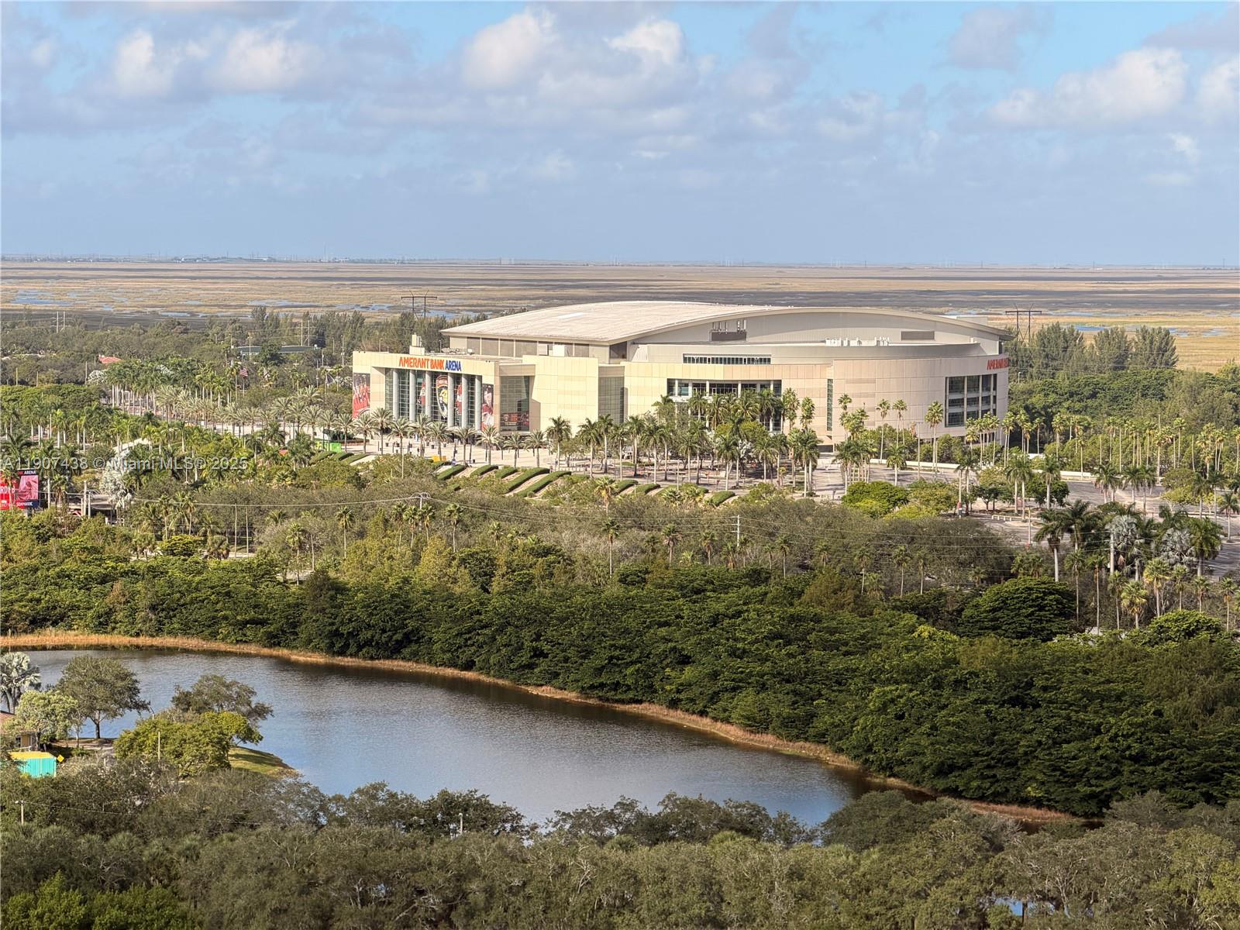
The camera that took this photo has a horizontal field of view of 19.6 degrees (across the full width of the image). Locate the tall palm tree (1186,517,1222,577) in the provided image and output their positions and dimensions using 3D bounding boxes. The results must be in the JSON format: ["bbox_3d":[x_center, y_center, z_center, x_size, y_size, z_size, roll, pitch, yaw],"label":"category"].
[{"bbox_3d":[110.400,15.840,676.970,6.770,12.080,6.770,0,3,0],"label":"tall palm tree"}]

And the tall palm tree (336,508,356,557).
[{"bbox_3d":[-53.520,13.710,699.310,3.970,10.590,3.970,0,3,0],"label":"tall palm tree"}]

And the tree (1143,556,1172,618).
[{"bbox_3d":[91.150,21.680,606.640,4.620,12.310,4.620,0,3,0],"label":"tree"}]

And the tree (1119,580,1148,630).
[{"bbox_3d":[84.490,23.040,589.500,4.620,8.290,4.620,0,3,0],"label":"tree"}]

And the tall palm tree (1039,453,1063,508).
[{"bbox_3d":[104.300,3.980,866.670,5.860,13.360,5.860,0,3,0],"label":"tall palm tree"}]

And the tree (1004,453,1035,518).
[{"bbox_3d":[94.920,4.960,849.990,6.990,15.640,6.990,0,3,0],"label":"tree"}]

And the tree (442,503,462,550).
[{"bbox_3d":[-33.170,13.140,709.060,4.030,11.120,4.030,0,3,0],"label":"tree"}]

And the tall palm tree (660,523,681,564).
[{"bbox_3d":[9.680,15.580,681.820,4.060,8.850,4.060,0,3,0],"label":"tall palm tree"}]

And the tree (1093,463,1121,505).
[{"bbox_3d":[120.810,5.170,887.550,6.620,11.050,6.620,0,3,0],"label":"tree"}]

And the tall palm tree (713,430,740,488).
[{"bbox_3d":[26.960,-1.140,900.130,6.820,14.980,6.820,0,3,0],"label":"tall palm tree"}]

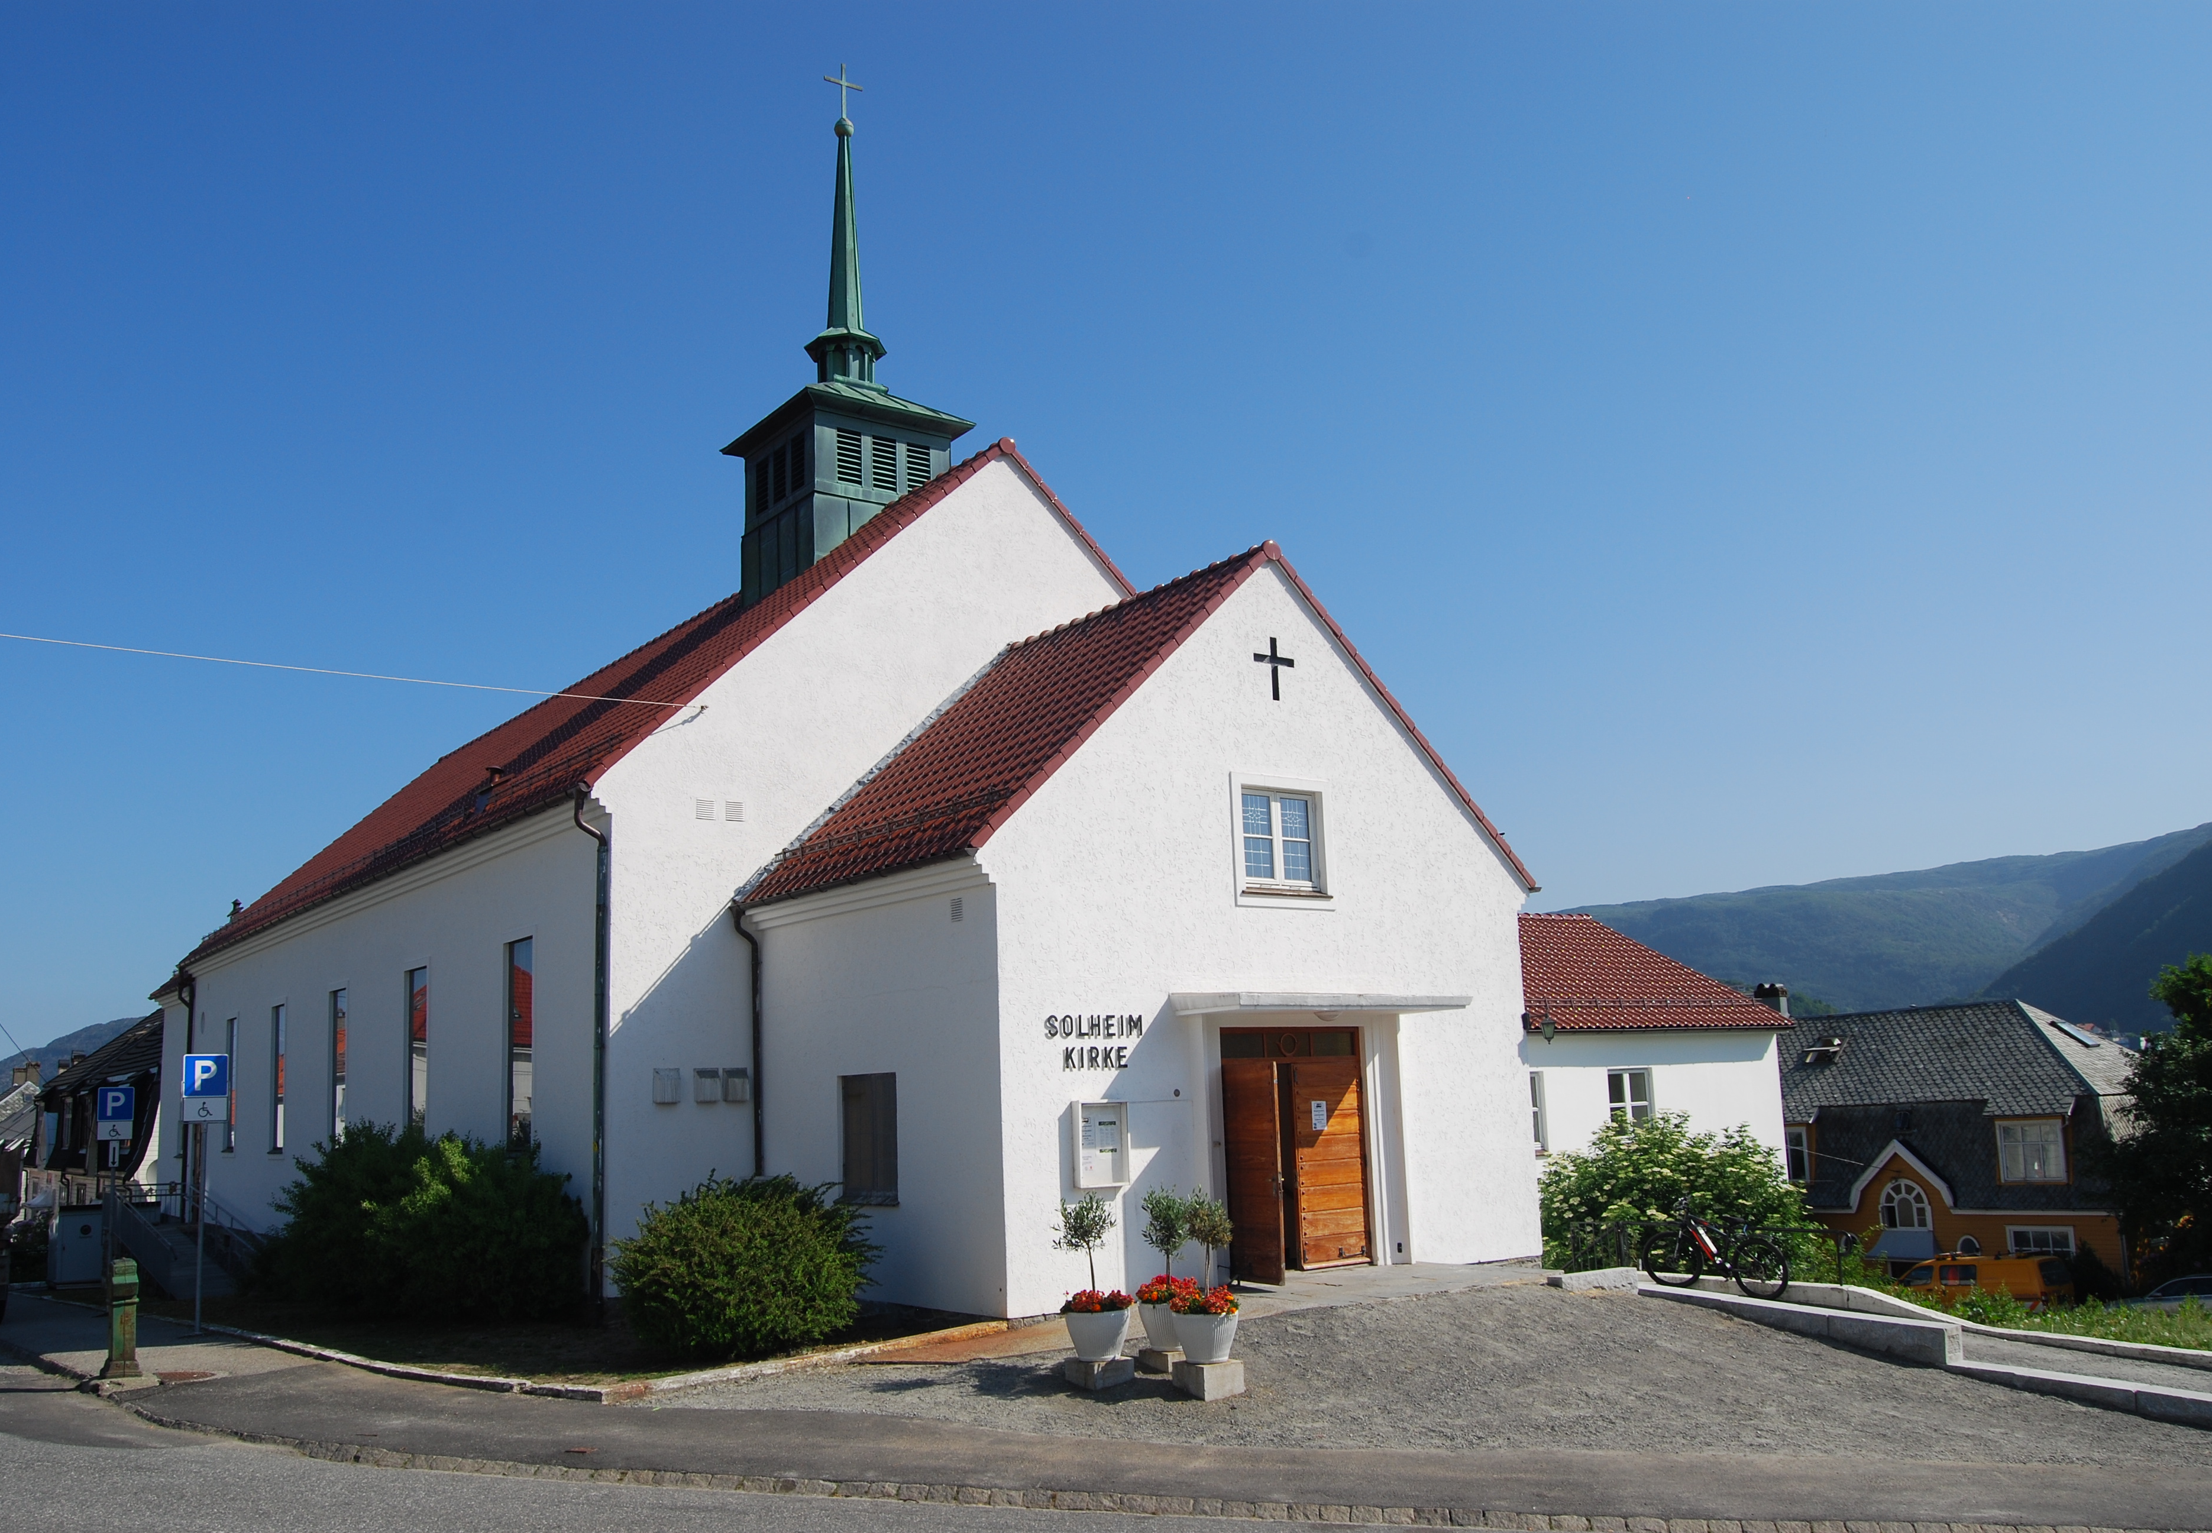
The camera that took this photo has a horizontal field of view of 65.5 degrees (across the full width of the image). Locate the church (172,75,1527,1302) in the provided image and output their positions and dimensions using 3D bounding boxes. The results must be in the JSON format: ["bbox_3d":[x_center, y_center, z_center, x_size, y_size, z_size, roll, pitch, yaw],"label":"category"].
[{"bbox_3d":[-7.691,-0.735,31.206,11.628,18.054,32.640,6,-14,-37],"label":"church"}]

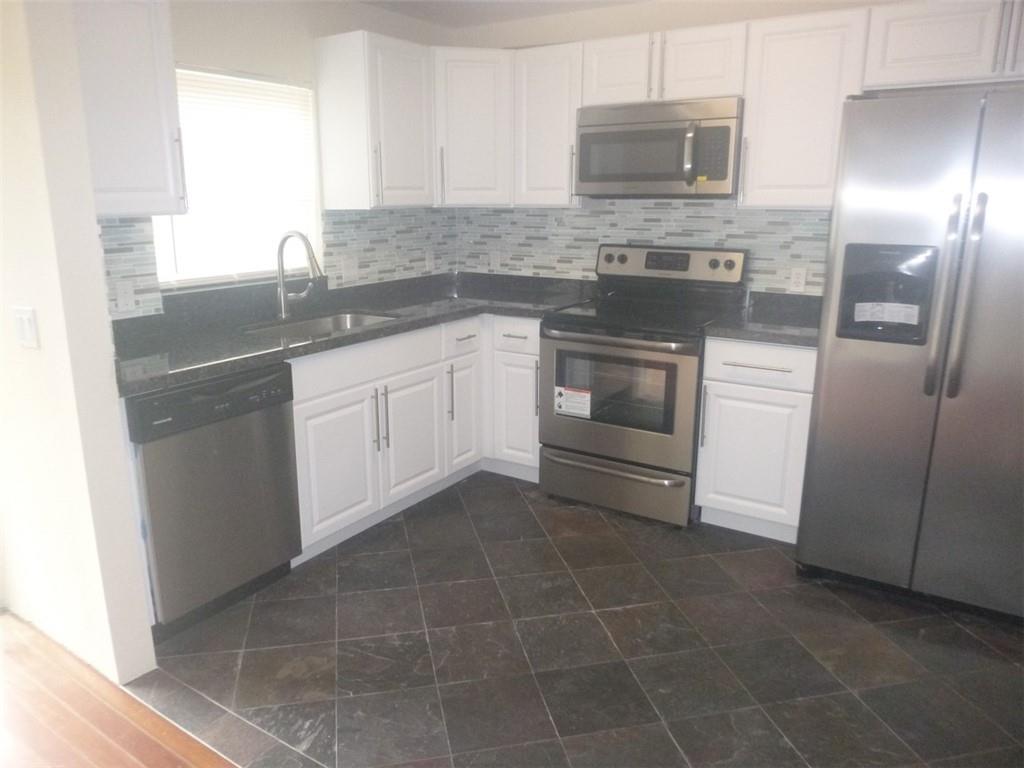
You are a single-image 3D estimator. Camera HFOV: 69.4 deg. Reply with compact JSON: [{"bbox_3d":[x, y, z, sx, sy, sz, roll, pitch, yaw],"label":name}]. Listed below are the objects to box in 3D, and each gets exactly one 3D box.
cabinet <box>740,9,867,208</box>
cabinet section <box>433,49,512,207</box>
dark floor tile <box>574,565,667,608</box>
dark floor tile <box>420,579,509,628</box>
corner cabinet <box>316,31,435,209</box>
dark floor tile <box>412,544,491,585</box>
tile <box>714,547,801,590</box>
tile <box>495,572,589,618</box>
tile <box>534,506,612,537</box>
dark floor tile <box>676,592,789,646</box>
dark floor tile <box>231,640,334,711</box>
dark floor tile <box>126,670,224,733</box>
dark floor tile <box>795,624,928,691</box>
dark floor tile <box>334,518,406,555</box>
[{"bbox_3d":[1.275,-1.144,3.202,0.460,0.759,0.320,9,16,31],"label":"cabinet"},{"bbox_3d":[-0.219,-1.300,3.827,0.405,0.747,0.280,-3,14,-13],"label":"cabinet section"},{"bbox_3d":[0.415,0.781,2.852,0.301,0.012,0.301,-3,14,-12],"label":"dark floor tile"},{"bbox_3d":[-0.178,0.813,2.739,0.303,0.012,0.303,-3,14,-12],"label":"dark floor tile"},{"bbox_3d":[-0.662,-1.263,3.637,0.318,0.766,0.467,9,17,31],"label":"corner cabinet"},{"bbox_3d":[-0.242,0.731,2.991,0.298,0.010,0.298,-3,14,-12],"label":"dark floor tile"},{"bbox_3d":[1.007,0.751,2.978,0.301,0.012,0.301,-3,14,-12],"label":"tile"},{"bbox_3d":[0.118,0.787,2.768,0.298,0.010,0.298,-3,14,-12],"label":"tile"},{"bbox_3d":[0.286,0.641,3.427,0.301,0.012,0.301,-3,14,-12],"label":"tile"},{"bbox_3d":[0.772,0.828,2.609,0.298,0.010,0.298,-3,14,-12],"label":"dark floor tile"},{"bbox_3d":[-0.704,0.913,2.313,0.301,0.012,0.301,-3,14,-12],"label":"dark floor tile"},{"bbox_3d":[-0.997,0.941,2.198,0.375,0.012,0.105,9,16,33],"label":"dark floor tile"},{"bbox_3d":[1.132,0.884,2.387,0.298,0.010,0.298,-3,14,-12],"label":"dark floor tile"},{"bbox_3d":[-0.602,0.687,3.238,0.301,0.012,0.301,-3,14,-12],"label":"dark floor tile"}]

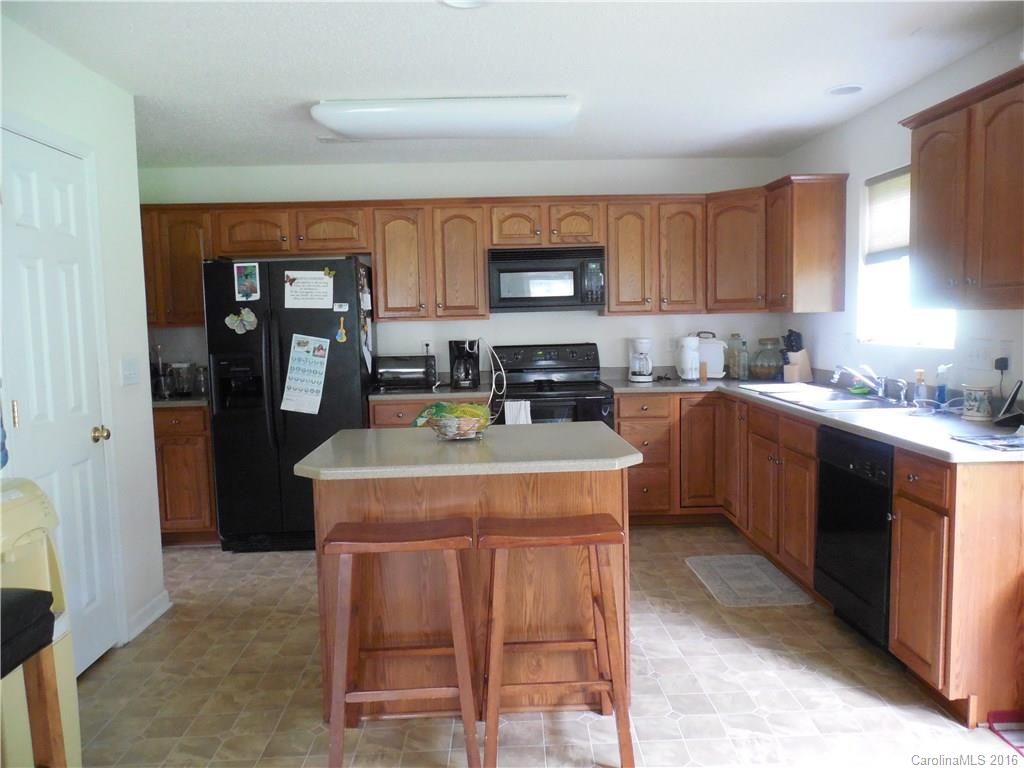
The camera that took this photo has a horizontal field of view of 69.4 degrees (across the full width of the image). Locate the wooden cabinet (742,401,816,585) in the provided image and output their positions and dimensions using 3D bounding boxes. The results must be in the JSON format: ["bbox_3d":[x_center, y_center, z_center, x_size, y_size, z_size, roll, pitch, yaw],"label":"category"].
[{"bbox_3d":[1.650,0.518,3.843,0.613,0.800,0.930,-2,5,-2],"label":"wooden cabinet"}]

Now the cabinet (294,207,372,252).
[{"bbox_3d":[-1.166,-1.013,4.913,0.505,0.310,0.325,-2,5,-2],"label":"cabinet"}]

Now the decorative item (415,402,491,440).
[{"bbox_3d":[-0.228,0.144,2.897,0.280,0.124,0.240,-1,5,-1],"label":"decorative item"}]

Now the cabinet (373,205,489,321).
[{"bbox_3d":[-0.544,-0.815,5.039,0.774,0.764,0.325,-1,5,-1],"label":"cabinet"}]

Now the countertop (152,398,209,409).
[{"bbox_3d":[-2.066,0.097,4.772,0.425,0.042,0.635,-2,5,-2],"label":"countertop"}]

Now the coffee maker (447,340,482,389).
[{"bbox_3d":[-0.316,-0.129,4.930,0.189,0.334,0.240,-2,5,-2],"label":"coffee maker"}]

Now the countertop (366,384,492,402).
[{"bbox_3d":[-0.516,0.068,4.883,0.760,0.040,0.638,-2,5,-2],"label":"countertop"}]

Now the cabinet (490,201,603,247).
[{"bbox_3d":[0.220,-1.068,5.035,0.761,0.300,0.325,-1,5,-1],"label":"cabinet"}]

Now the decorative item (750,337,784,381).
[{"bbox_3d":[1.758,-0.169,5.087,0.237,0.298,0.237,-1,5,-1],"label":"decorative item"}]

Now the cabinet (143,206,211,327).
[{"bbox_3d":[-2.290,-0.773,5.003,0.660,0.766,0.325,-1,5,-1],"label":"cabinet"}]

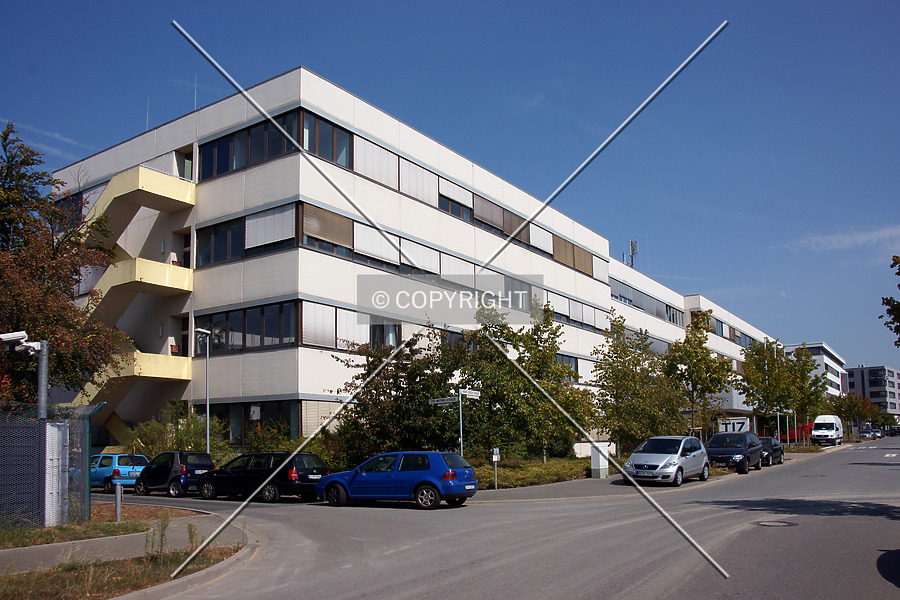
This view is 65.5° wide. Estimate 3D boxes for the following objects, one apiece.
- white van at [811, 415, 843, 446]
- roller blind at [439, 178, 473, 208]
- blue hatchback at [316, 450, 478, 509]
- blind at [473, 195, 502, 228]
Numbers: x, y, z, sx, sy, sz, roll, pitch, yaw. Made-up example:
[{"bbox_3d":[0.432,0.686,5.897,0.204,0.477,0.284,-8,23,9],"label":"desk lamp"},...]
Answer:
[{"bbox_3d":[34.700,12.150,64.600,2.000,2.700,5.900,-8,-13,34],"label":"white van"},{"bbox_3d":[0.383,-6.044,39.827,0.100,0.982,3.435,-7,-11,33],"label":"roller blind"},{"bbox_3d":[-1.430,4.600,18.200,4.150,1.450,1.740,-6,-12,24],"label":"blue hatchback"},{"bbox_3d":[2.398,-5.327,42.740,0.100,1.426,3.436,-7,-11,33],"label":"blind"}]

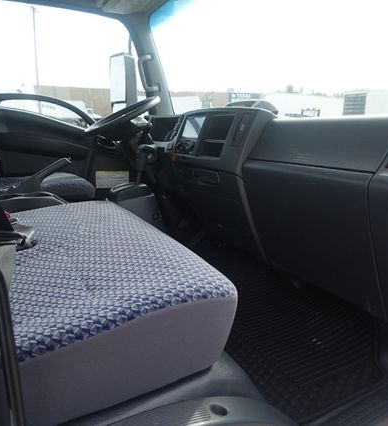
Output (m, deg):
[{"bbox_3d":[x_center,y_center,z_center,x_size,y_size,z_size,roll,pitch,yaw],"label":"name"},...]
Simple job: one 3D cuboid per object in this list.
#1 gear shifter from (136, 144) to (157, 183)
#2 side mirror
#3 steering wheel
[{"bbox_3d":[-0.223,-0.225,1.673,0.090,0.180,0.055,-6,15,-29],"label":"gear shifter"},{"bbox_3d":[-0.513,-0.888,2.532,0.190,0.440,0.100,12,17,40],"label":"side mirror"},{"bbox_3d":[-0.364,-0.493,1.868,0.430,0.090,0.430,-34,26,-19],"label":"steering wheel"}]

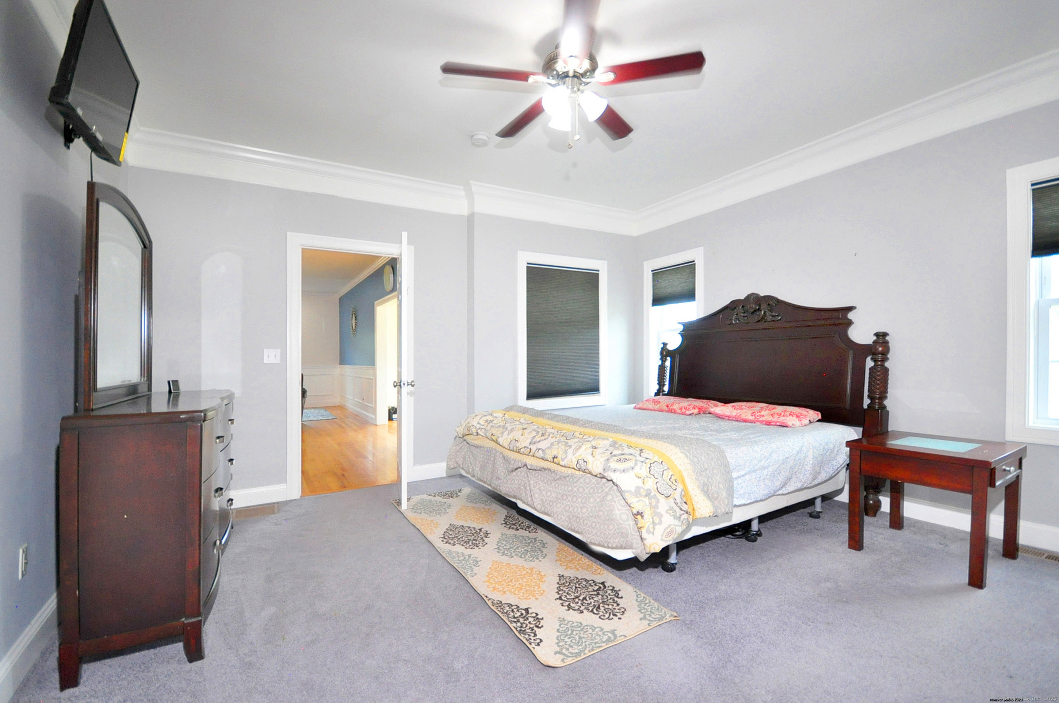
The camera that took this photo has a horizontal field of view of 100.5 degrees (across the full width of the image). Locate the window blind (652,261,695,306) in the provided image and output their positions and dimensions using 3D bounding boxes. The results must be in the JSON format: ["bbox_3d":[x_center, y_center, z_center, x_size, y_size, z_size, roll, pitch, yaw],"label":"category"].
[{"bbox_3d":[1.605,-0.739,4.950,0.050,0.428,0.624,0,0,-29],"label":"window blind"}]

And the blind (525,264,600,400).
[{"bbox_3d":[0.387,-0.211,4.801,0.951,1.385,0.050,0,0,-29],"label":"blind"}]

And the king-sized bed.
[{"bbox_3d":[0.949,0.332,3.384,2.400,1.660,2.150,0,0,-29],"label":"king-sized bed"}]

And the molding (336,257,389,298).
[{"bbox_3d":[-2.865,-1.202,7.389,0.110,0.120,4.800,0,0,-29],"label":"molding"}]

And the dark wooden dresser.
[{"bbox_3d":[-1.753,0.705,2.191,0.465,0.945,1.370,0,0,-29],"label":"dark wooden dresser"}]

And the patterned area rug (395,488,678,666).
[{"bbox_3d":[-0.208,1.163,2.688,0.660,0.012,2.160,0,0,-32],"label":"patterned area rug"}]

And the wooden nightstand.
[{"bbox_3d":[2.303,0.844,2.511,0.645,0.630,0.585,0,0,-35],"label":"wooden nightstand"}]

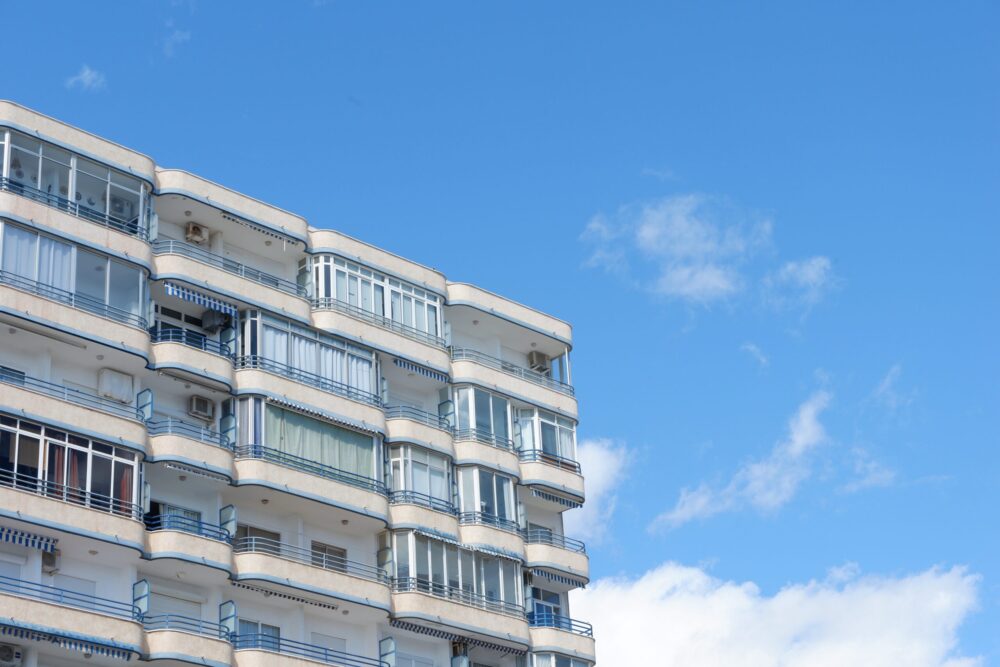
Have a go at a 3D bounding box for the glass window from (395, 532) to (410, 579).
[{"bbox_3d":[-3.013,7.103,65.002,0.428,1.822,0.080,0,-26,-7],"label":"glass window"}]

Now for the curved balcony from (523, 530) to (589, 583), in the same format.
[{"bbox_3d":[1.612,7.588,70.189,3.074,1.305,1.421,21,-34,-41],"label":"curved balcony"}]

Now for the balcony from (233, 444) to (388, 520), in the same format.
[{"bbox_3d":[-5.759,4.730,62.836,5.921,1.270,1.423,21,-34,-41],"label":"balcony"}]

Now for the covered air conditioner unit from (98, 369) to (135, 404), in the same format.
[{"bbox_3d":[-10.920,1.533,59.074,1.040,0.898,0.271,21,-35,-40],"label":"covered air conditioner unit"}]

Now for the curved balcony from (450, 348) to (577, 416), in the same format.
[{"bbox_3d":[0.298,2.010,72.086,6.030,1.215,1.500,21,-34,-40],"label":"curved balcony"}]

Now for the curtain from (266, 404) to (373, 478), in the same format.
[{"bbox_3d":[-5.530,3.444,64.010,4.321,1.652,0.120,21,-34,-40],"label":"curtain"}]

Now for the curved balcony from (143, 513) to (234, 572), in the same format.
[{"bbox_3d":[-8.997,6.199,59.461,3.105,1.215,1.500,21,-34,-40],"label":"curved balcony"}]

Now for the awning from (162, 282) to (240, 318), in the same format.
[{"bbox_3d":[-8.837,-1.001,61.793,2.716,0.410,0.308,21,-34,-41],"label":"awning"}]

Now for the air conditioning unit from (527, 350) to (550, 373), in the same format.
[{"bbox_3d":[1.432,1.058,73.747,0.769,0.564,0.307,21,-34,-41],"label":"air conditioning unit"}]

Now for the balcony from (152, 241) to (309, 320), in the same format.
[{"bbox_3d":[-8.191,-1.236,63.335,5.921,1.301,1.423,21,-34,-41],"label":"balcony"}]

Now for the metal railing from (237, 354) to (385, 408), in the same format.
[{"bbox_3d":[-5.764,1.571,63.870,5.489,0.417,0.508,21,-34,-41],"label":"metal railing"}]

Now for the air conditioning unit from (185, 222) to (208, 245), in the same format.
[{"bbox_3d":[-9.403,-3.046,64.668,0.710,0.520,0.300,21,-34,-41],"label":"air conditioning unit"}]

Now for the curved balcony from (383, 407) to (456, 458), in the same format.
[{"bbox_3d":[-2.689,3.396,66.987,2.945,1.281,1.423,21,-34,-41],"label":"curved balcony"}]

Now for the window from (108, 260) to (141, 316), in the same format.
[{"bbox_3d":[-10.918,-1.252,60.370,1.061,1.761,0.080,21,-34,-40],"label":"window"}]

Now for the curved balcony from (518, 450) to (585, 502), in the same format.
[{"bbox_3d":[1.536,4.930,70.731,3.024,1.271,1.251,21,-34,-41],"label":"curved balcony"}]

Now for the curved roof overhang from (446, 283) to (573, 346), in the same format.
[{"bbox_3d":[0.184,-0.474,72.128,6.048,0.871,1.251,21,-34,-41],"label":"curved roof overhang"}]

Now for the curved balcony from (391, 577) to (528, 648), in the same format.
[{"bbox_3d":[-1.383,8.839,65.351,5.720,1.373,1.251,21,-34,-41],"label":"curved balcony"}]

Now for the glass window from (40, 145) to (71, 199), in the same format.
[{"bbox_3d":[-12.643,-4.486,59.219,0.986,1.677,0.081,21,-34,-41],"label":"glass window"}]

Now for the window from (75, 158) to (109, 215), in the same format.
[{"bbox_3d":[-11.754,-4.145,60.029,1.088,1.667,0.081,21,-34,-41],"label":"window"}]

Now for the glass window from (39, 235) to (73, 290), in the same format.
[{"bbox_3d":[-12.588,-1.869,58.980,1.176,1.742,0.100,21,-34,-40],"label":"glass window"}]

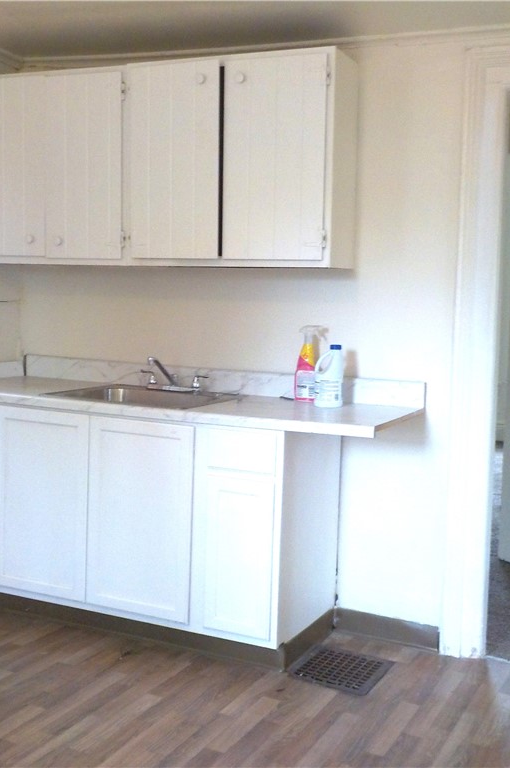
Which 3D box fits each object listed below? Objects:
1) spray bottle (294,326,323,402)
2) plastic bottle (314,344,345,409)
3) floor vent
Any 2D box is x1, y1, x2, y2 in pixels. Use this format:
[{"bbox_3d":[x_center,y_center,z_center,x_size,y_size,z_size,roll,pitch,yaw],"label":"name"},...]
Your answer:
[{"bbox_3d":[0.213,-0.076,3.403,0.124,0.291,0.060,4,6,25],"label":"spray bottle"},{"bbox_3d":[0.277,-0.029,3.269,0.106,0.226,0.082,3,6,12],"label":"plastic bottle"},{"bbox_3d":[0.313,1.009,3.162,0.294,0.012,0.335,4,6,25],"label":"floor vent"}]

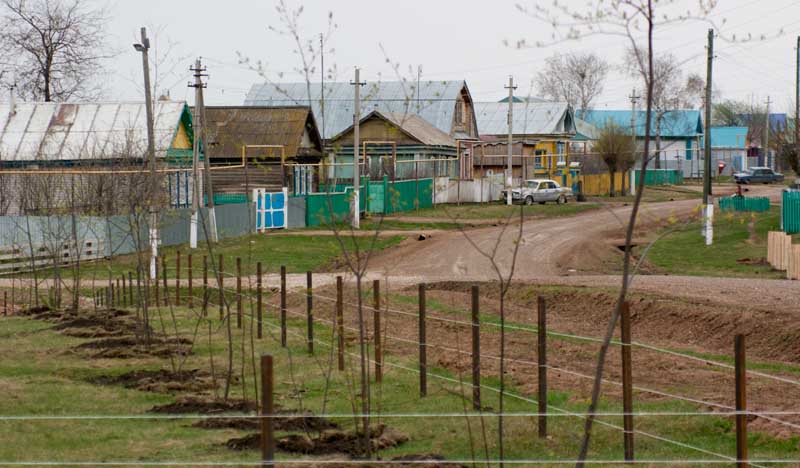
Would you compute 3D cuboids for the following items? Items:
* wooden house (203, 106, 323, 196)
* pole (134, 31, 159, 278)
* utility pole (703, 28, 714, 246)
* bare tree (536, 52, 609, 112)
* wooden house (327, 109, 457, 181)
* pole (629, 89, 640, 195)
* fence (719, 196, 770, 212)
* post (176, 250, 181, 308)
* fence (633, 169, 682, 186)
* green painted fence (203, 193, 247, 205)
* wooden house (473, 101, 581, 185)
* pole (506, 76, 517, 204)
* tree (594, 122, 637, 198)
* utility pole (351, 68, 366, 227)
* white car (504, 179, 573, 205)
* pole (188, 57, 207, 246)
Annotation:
[{"bbox_3d":[-7.332,-3.560,166.075,5.900,5.517,4.900,0,0,14],"label":"wooden house"},{"bbox_3d":[-7.718,-2.481,102.000,0.600,7.750,0.400,-1,1,30],"label":"pole"},{"bbox_3d":[11.597,-3.622,125.000,0.320,8.150,0.300,0,1,0],"label":"utility pole"},{"bbox_3d":[12.431,-8.251,240.000,5.200,9.600,5.000,0,1,0],"label":"bare tree"},{"bbox_3d":[-0.208,-4.360,191.995,5.700,5.479,8.900,0,0,14],"label":"wooden house"},{"bbox_3d":[16.920,-6.615,240.000,0.780,7.638,0.240,0,0,14],"label":"pole"},{"bbox_3d":[17.791,-1.523,172.000,2.650,0.780,0.250,0,1,0],"label":"fence"},{"bbox_3d":[-4.323,0.878,65.000,0.070,1.100,0.070,0,1,0],"label":"post"},{"bbox_3d":[20.064,-4.370,259.000,3.600,1.244,0.100,0,0,14],"label":"fence"},{"bbox_3d":[-8.069,-1.100,154.000,2.100,1.500,0.080,0,0,14],"label":"green painted fence"},{"bbox_3d":[7.305,-5.556,219.113,7.200,6.185,6.400,0,0,17],"label":"wooden house"},{"bbox_3d":[6.249,-5.250,187.000,0.650,7.250,0.270,0,1,13],"label":"pole"},{"bbox_3d":[15.076,-5.268,233.000,2.950,5.317,2.800,0,0,0],"label":"tree"},{"bbox_3d":[-2.011,-4.095,159.500,0.780,7.615,0.240,0,0,14],"label":"utility pole"},{"bbox_3d":[7.922,-2.402,190.500,1.800,1.470,4.700,1,1,37],"label":"white car"},{"bbox_3d":[-7.802,-3.094,128.000,0.720,7.300,0.350,0,1,13],"label":"pole"}]

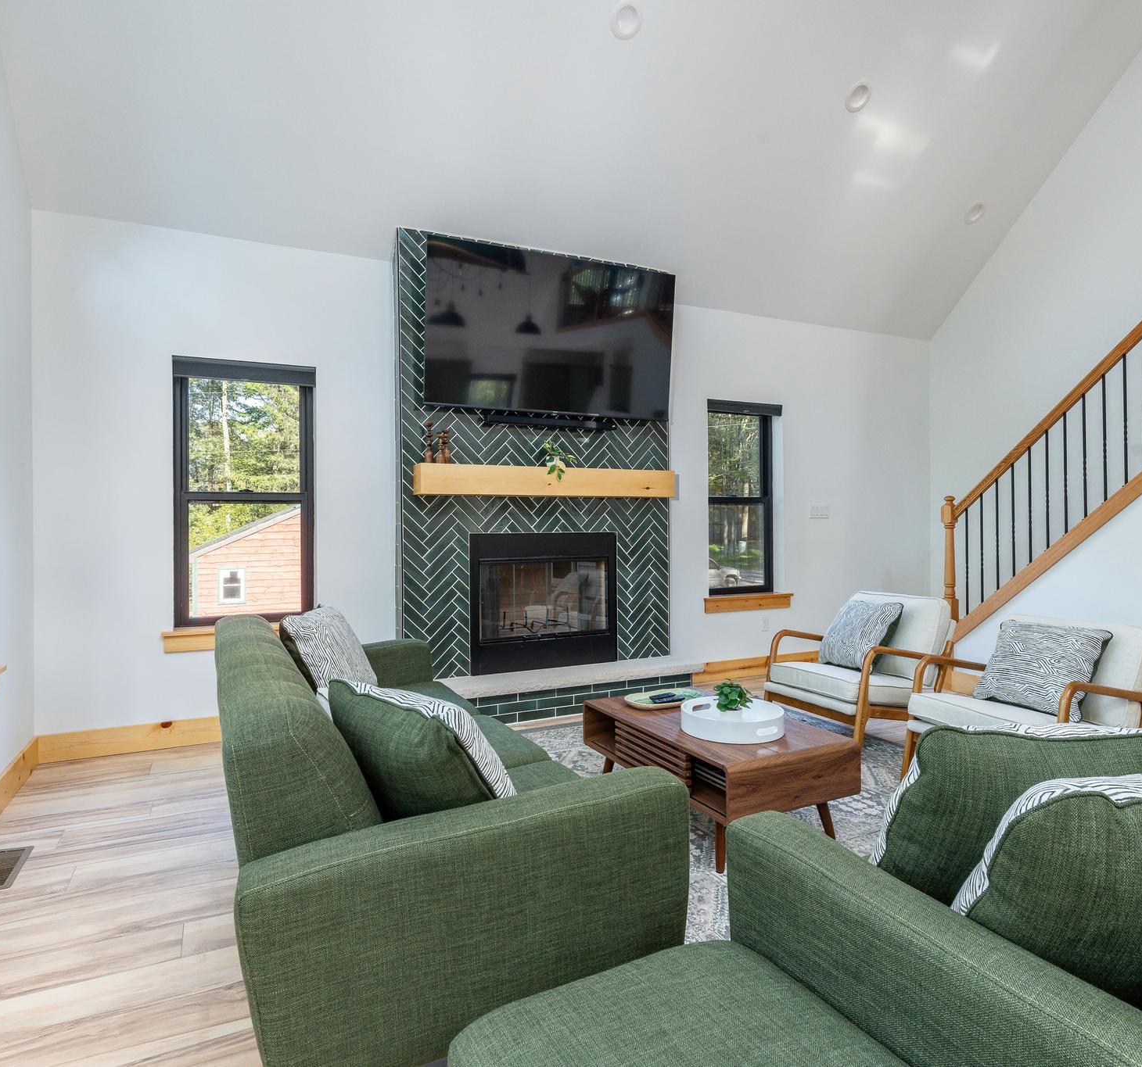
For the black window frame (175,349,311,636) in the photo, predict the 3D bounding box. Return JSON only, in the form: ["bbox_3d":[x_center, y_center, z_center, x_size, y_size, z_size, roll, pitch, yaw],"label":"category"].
[{"bbox_3d":[-1.818,-0.218,4.005,0.719,1.462,0.100,-1,1,-26],"label":"black window frame"}]

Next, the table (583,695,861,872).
[{"bbox_3d":[0.562,0.952,2.907,0.616,0.393,0.992,-1,1,-27],"label":"table"}]

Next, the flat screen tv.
[{"bbox_3d":[-0.090,-1.238,4.479,1.670,0.960,0.060,-1,6,-27],"label":"flat screen tv"}]

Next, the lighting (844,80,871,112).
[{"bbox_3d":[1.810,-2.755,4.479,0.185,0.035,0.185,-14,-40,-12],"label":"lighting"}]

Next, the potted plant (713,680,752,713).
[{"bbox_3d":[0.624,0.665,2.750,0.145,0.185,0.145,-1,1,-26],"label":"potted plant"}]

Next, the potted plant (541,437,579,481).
[{"bbox_3d":[-0.071,-0.470,4.488,0.220,0.270,0.170,-1,1,-26],"label":"potted plant"}]

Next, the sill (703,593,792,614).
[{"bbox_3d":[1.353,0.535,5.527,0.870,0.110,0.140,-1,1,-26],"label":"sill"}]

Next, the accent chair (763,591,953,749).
[{"bbox_3d":[1.589,0.745,3.945,0.815,0.765,0.675,-1,1,-27],"label":"accent chair"}]

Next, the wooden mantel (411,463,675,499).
[{"bbox_3d":[-0.113,-0.321,4.535,1.739,0.180,0.175,-1,1,-26],"label":"wooden mantel"}]

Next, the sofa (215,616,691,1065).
[{"bbox_3d":[-0.633,0.753,2.306,0.915,0.830,2.180,-1,1,-27],"label":"sofa"}]

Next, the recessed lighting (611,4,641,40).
[{"bbox_3d":[0.295,-2.720,3.769,0.185,0.035,0.185,-14,-40,-12],"label":"recessed lighting"}]

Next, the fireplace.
[{"bbox_3d":[-0.186,0.438,4.704,1.047,0.881,0.200,-1,1,-26],"label":"fireplace"}]

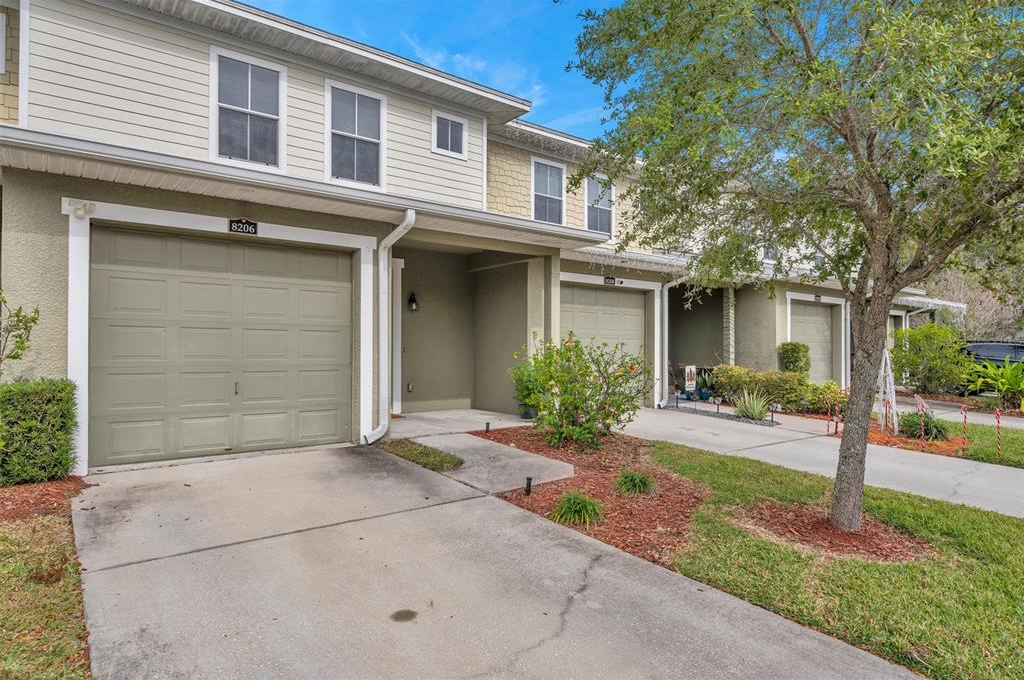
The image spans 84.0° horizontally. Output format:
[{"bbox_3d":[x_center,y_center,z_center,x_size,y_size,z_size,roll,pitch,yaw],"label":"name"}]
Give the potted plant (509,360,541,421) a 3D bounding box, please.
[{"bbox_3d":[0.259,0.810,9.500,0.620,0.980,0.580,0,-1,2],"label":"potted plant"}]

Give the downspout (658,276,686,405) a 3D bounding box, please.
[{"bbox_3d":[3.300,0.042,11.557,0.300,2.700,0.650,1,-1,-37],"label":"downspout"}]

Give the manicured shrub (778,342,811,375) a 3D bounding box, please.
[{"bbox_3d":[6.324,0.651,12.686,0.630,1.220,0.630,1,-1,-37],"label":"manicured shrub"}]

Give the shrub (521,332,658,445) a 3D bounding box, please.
[{"bbox_3d":[1.033,0.634,8.100,1.850,1.520,1.550,0,-1,7],"label":"shrub"}]

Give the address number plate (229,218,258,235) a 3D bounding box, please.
[{"bbox_3d":[-2.923,-1.255,6.206,0.278,0.170,0.030,1,-1,-38],"label":"address number plate"}]

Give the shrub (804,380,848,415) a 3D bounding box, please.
[{"bbox_3d":[6.352,1.138,11.450,0.900,0.700,0.800,0,-1,29],"label":"shrub"}]

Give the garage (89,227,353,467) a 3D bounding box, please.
[{"bbox_3d":[-3.052,0.064,6.368,2.710,2.410,0.200,1,-1,-38],"label":"garage"}]

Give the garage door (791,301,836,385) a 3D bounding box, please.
[{"bbox_3d":[7.552,0.241,14.542,2.700,2.420,0.080,1,-1,-37],"label":"garage door"}]

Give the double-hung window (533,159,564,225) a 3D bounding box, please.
[{"bbox_3d":[0.847,-3.282,12.953,1.000,1.620,0.100,1,-1,-37],"label":"double-hung window"}]

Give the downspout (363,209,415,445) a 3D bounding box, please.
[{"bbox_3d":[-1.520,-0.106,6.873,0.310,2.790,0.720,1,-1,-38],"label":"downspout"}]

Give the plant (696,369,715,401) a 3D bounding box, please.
[{"bbox_3d":[4.474,1.052,13.150,0.400,0.740,0.400,1,-1,-37],"label":"plant"}]

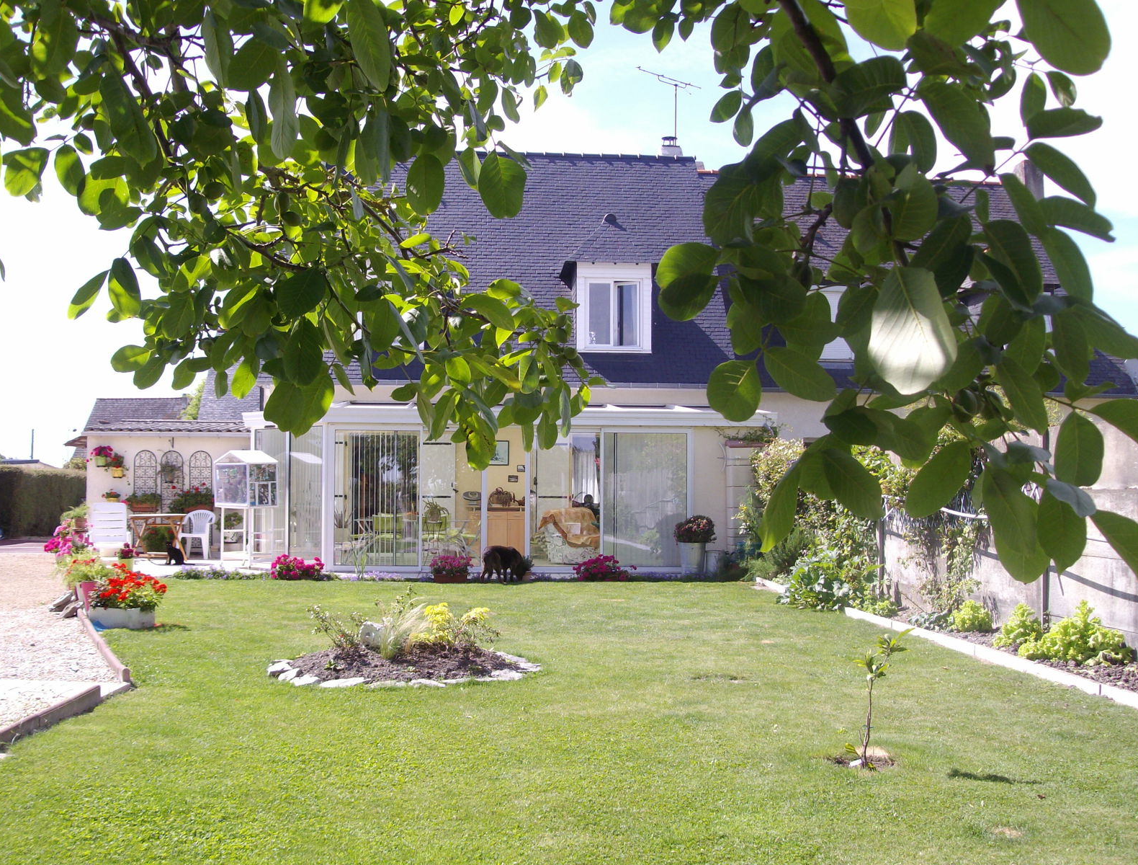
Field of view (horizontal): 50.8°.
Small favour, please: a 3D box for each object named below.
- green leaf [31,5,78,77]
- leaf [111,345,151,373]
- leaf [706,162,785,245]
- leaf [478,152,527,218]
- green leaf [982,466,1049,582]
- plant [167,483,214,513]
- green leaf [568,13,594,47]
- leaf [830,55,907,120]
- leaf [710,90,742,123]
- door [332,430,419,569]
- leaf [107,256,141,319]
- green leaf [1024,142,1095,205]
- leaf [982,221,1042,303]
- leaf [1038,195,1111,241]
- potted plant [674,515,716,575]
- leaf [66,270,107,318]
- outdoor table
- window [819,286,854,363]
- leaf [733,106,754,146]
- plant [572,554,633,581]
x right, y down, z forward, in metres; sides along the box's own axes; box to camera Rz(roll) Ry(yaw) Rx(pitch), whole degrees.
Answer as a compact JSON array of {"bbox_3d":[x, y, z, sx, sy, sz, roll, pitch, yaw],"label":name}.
[{"bbox_3d":[-0.816,-0.620,1.900,0.070,0.115,0.035,14,0,0],"label":"green leaf"},{"bbox_3d":[-0.931,-0.157,2.550,0.092,0.056,0.035,-19,10,0],"label":"leaf"},{"bbox_3d":[0.219,-0.288,1.520,0.080,0.100,0.035,35,0,0],"label":"leaf"},{"bbox_3d":[-0.117,-0.434,2.100,0.082,0.126,0.035,-9,0,-1],"label":"leaf"},{"bbox_3d":[0.520,0.109,1.420,0.062,0.153,0.035,-19,0,18],"label":"green leaf"},{"bbox_3d":[-6.507,1.134,20.600,0.790,0.510,0.380,0,-2,-5],"label":"plant"},{"bbox_3d":[0.028,-0.924,2.750,0.058,0.094,0.030,-13,0,5],"label":"green leaf"},{"bbox_3d":[0.350,-0.404,1.402,0.093,0.061,0.040,-25,8,19],"label":"leaf"},{"bbox_3d":[0.314,-0.650,2.393,0.086,0.050,0.030,-43,6,16],"label":"leaf"},{"bbox_3d":[-2.907,1.014,18.000,1.312,2.082,0.090,0,-3,-6],"label":"door"},{"bbox_3d":[-0.761,-0.246,2.050,0.054,0.108,0.035,-9,9,-19],"label":"leaf"},{"bbox_3d":[0.636,-0.332,1.550,0.118,0.048,0.035,38,-8,0],"label":"green leaf"},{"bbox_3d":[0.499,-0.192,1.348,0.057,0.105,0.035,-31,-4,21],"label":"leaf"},{"bbox_3d":[0.643,-0.270,1.520,0.105,0.042,0.038,24,0,0],"label":"leaf"},{"bbox_3d":[1.898,1.695,18.050,0.620,0.900,0.600,0,-3,-6],"label":"potted plant"},{"bbox_3d":[-0.862,-0.248,2.150,0.036,0.112,0.040,39,0,0],"label":"leaf"},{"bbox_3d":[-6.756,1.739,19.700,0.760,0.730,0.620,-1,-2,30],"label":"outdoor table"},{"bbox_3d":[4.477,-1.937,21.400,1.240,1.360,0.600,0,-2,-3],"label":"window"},{"bbox_3d":[0.348,-0.612,2.399,0.043,0.083,0.030,6,15,7],"label":"leaf"},{"bbox_3d":[0.501,2.006,17.800,0.900,0.390,0.500,0,-3,-6],"label":"plant"}]

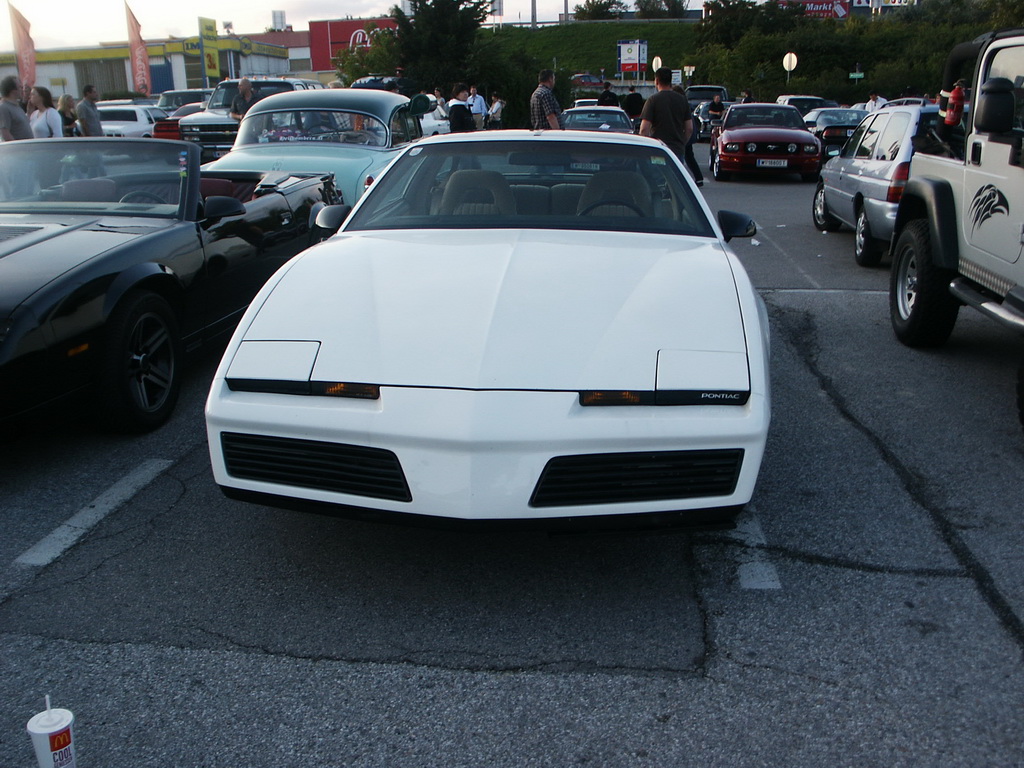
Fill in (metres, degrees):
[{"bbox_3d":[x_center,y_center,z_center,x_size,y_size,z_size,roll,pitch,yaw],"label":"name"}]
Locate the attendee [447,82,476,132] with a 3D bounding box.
[{"bbox_3d":[-0.745,-3.568,15.219,0.350,1.630,0.500,9,18,29],"label":"attendee"}]

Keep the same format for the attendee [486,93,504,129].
[{"bbox_3d":[-0.421,-6.719,26.708,0.360,1.550,0.470,-5,16,-17],"label":"attendee"}]

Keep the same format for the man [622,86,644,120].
[{"bbox_3d":[3.228,-7.109,27.728,0.530,1.700,0.330,1,16,5],"label":"man"}]

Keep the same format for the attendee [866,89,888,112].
[{"bbox_3d":[8.640,-6.124,24.719,0.520,1.700,0.380,3,15,14],"label":"attendee"}]

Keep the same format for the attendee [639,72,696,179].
[{"bbox_3d":[1.658,-2.498,11.231,0.560,1.790,0.330,-1,15,0],"label":"attendee"}]

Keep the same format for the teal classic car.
[{"bbox_3d":[-1.758,-2.257,10.911,1.890,1.580,4.950,0,15,6],"label":"teal classic car"}]

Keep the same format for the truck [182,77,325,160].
[{"bbox_3d":[-5.172,-5.505,21.869,2.000,1.820,5.100,1,16,3],"label":"truck"}]

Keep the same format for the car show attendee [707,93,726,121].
[{"bbox_3d":[5.870,-7.413,29.719,0.500,1.700,0.360,-1,15,0],"label":"car show attendee"}]

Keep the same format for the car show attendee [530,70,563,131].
[{"bbox_3d":[0.403,-2.653,11.831,0.330,1.790,0.500,-12,18,-35],"label":"car show attendee"}]

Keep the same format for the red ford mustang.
[{"bbox_3d":[4.897,-4.804,20.365,1.880,1.390,4.770,1,15,8],"label":"red ford mustang"}]

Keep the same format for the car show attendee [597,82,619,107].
[{"bbox_3d":[2.346,-6.420,25.229,0.520,1.780,0.330,0,15,6],"label":"car show attendee"}]

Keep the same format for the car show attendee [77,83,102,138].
[{"bbox_3d":[-5.724,-3.176,14.229,0.320,1.780,0.490,7,17,28],"label":"car show attendee"}]

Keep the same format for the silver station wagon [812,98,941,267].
[{"bbox_3d":[4.016,-2.008,9.882,1.710,1.420,4.300,1,15,9],"label":"silver station wagon"}]

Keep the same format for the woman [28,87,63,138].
[{"bbox_3d":[-6.081,-3.102,13.715,0.340,1.600,0.470,-15,21,-42],"label":"woman"}]

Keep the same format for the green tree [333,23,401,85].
[{"bbox_3d":[-5.090,-10.926,37.551,2.800,4.100,2.800,0,16,0],"label":"green tree"}]

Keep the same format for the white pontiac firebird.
[{"bbox_3d":[0.128,-0.566,5.158,1.850,1.270,4.800,1,16,6],"label":"white pontiac firebird"}]

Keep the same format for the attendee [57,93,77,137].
[{"bbox_3d":[-7.873,-4.355,18.511,0.360,1.570,0.470,11,19,35],"label":"attendee"}]

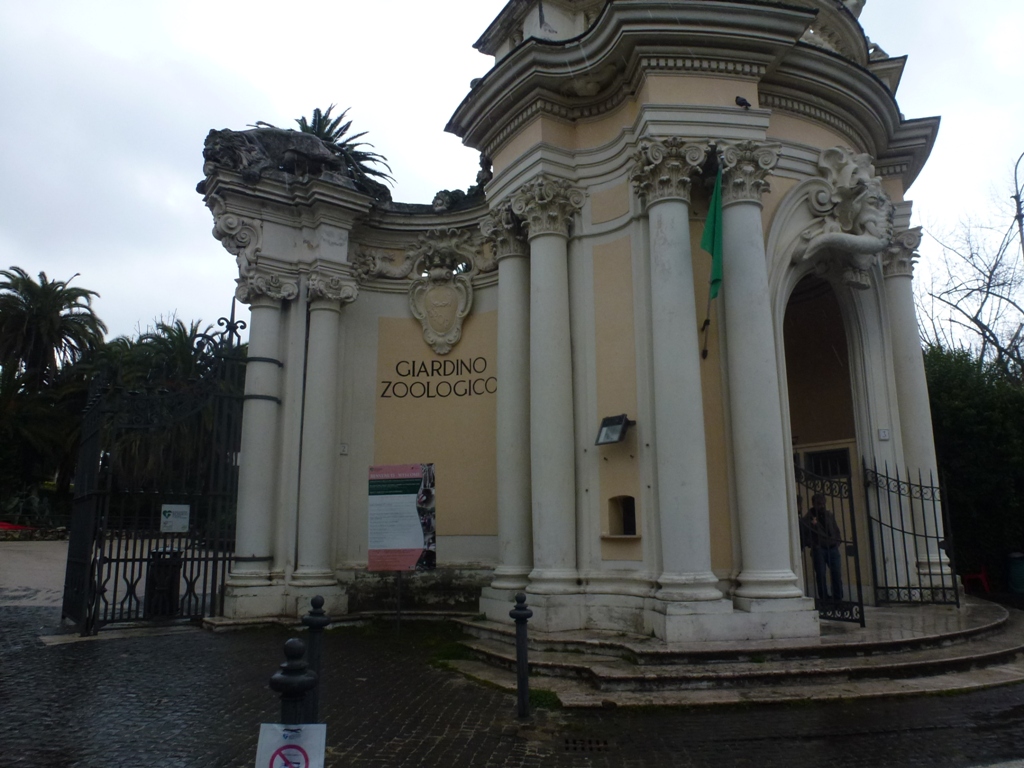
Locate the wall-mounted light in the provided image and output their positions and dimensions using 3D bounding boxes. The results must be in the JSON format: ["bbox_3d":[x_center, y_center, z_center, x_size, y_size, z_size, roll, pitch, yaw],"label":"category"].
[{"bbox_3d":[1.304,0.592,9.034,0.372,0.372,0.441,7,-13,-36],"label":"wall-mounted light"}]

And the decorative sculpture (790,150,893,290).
[{"bbox_3d":[4.991,-2.514,10.721,1.500,2.080,0.980,8,-14,-40],"label":"decorative sculpture"}]

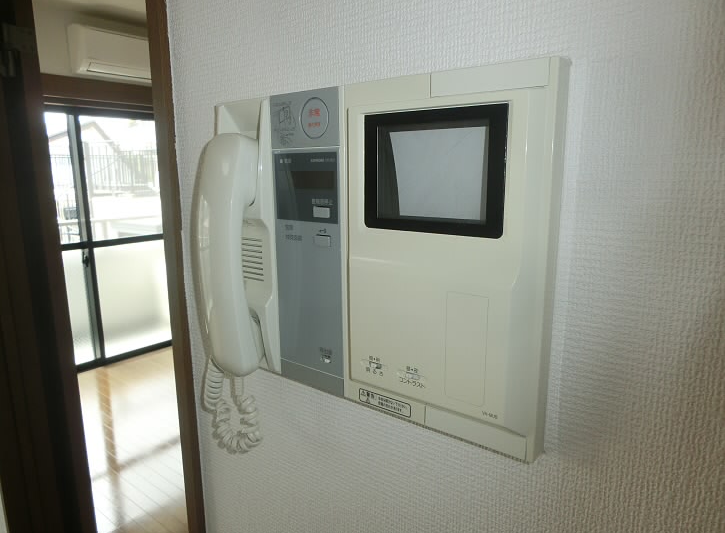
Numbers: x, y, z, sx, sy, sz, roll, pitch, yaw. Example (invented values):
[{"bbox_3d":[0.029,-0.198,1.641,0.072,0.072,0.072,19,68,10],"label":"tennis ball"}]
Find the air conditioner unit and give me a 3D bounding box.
[{"bbox_3d":[-1.628,-1.489,3.624,0.215,0.285,0.800,8,14,37],"label":"air conditioner unit"}]

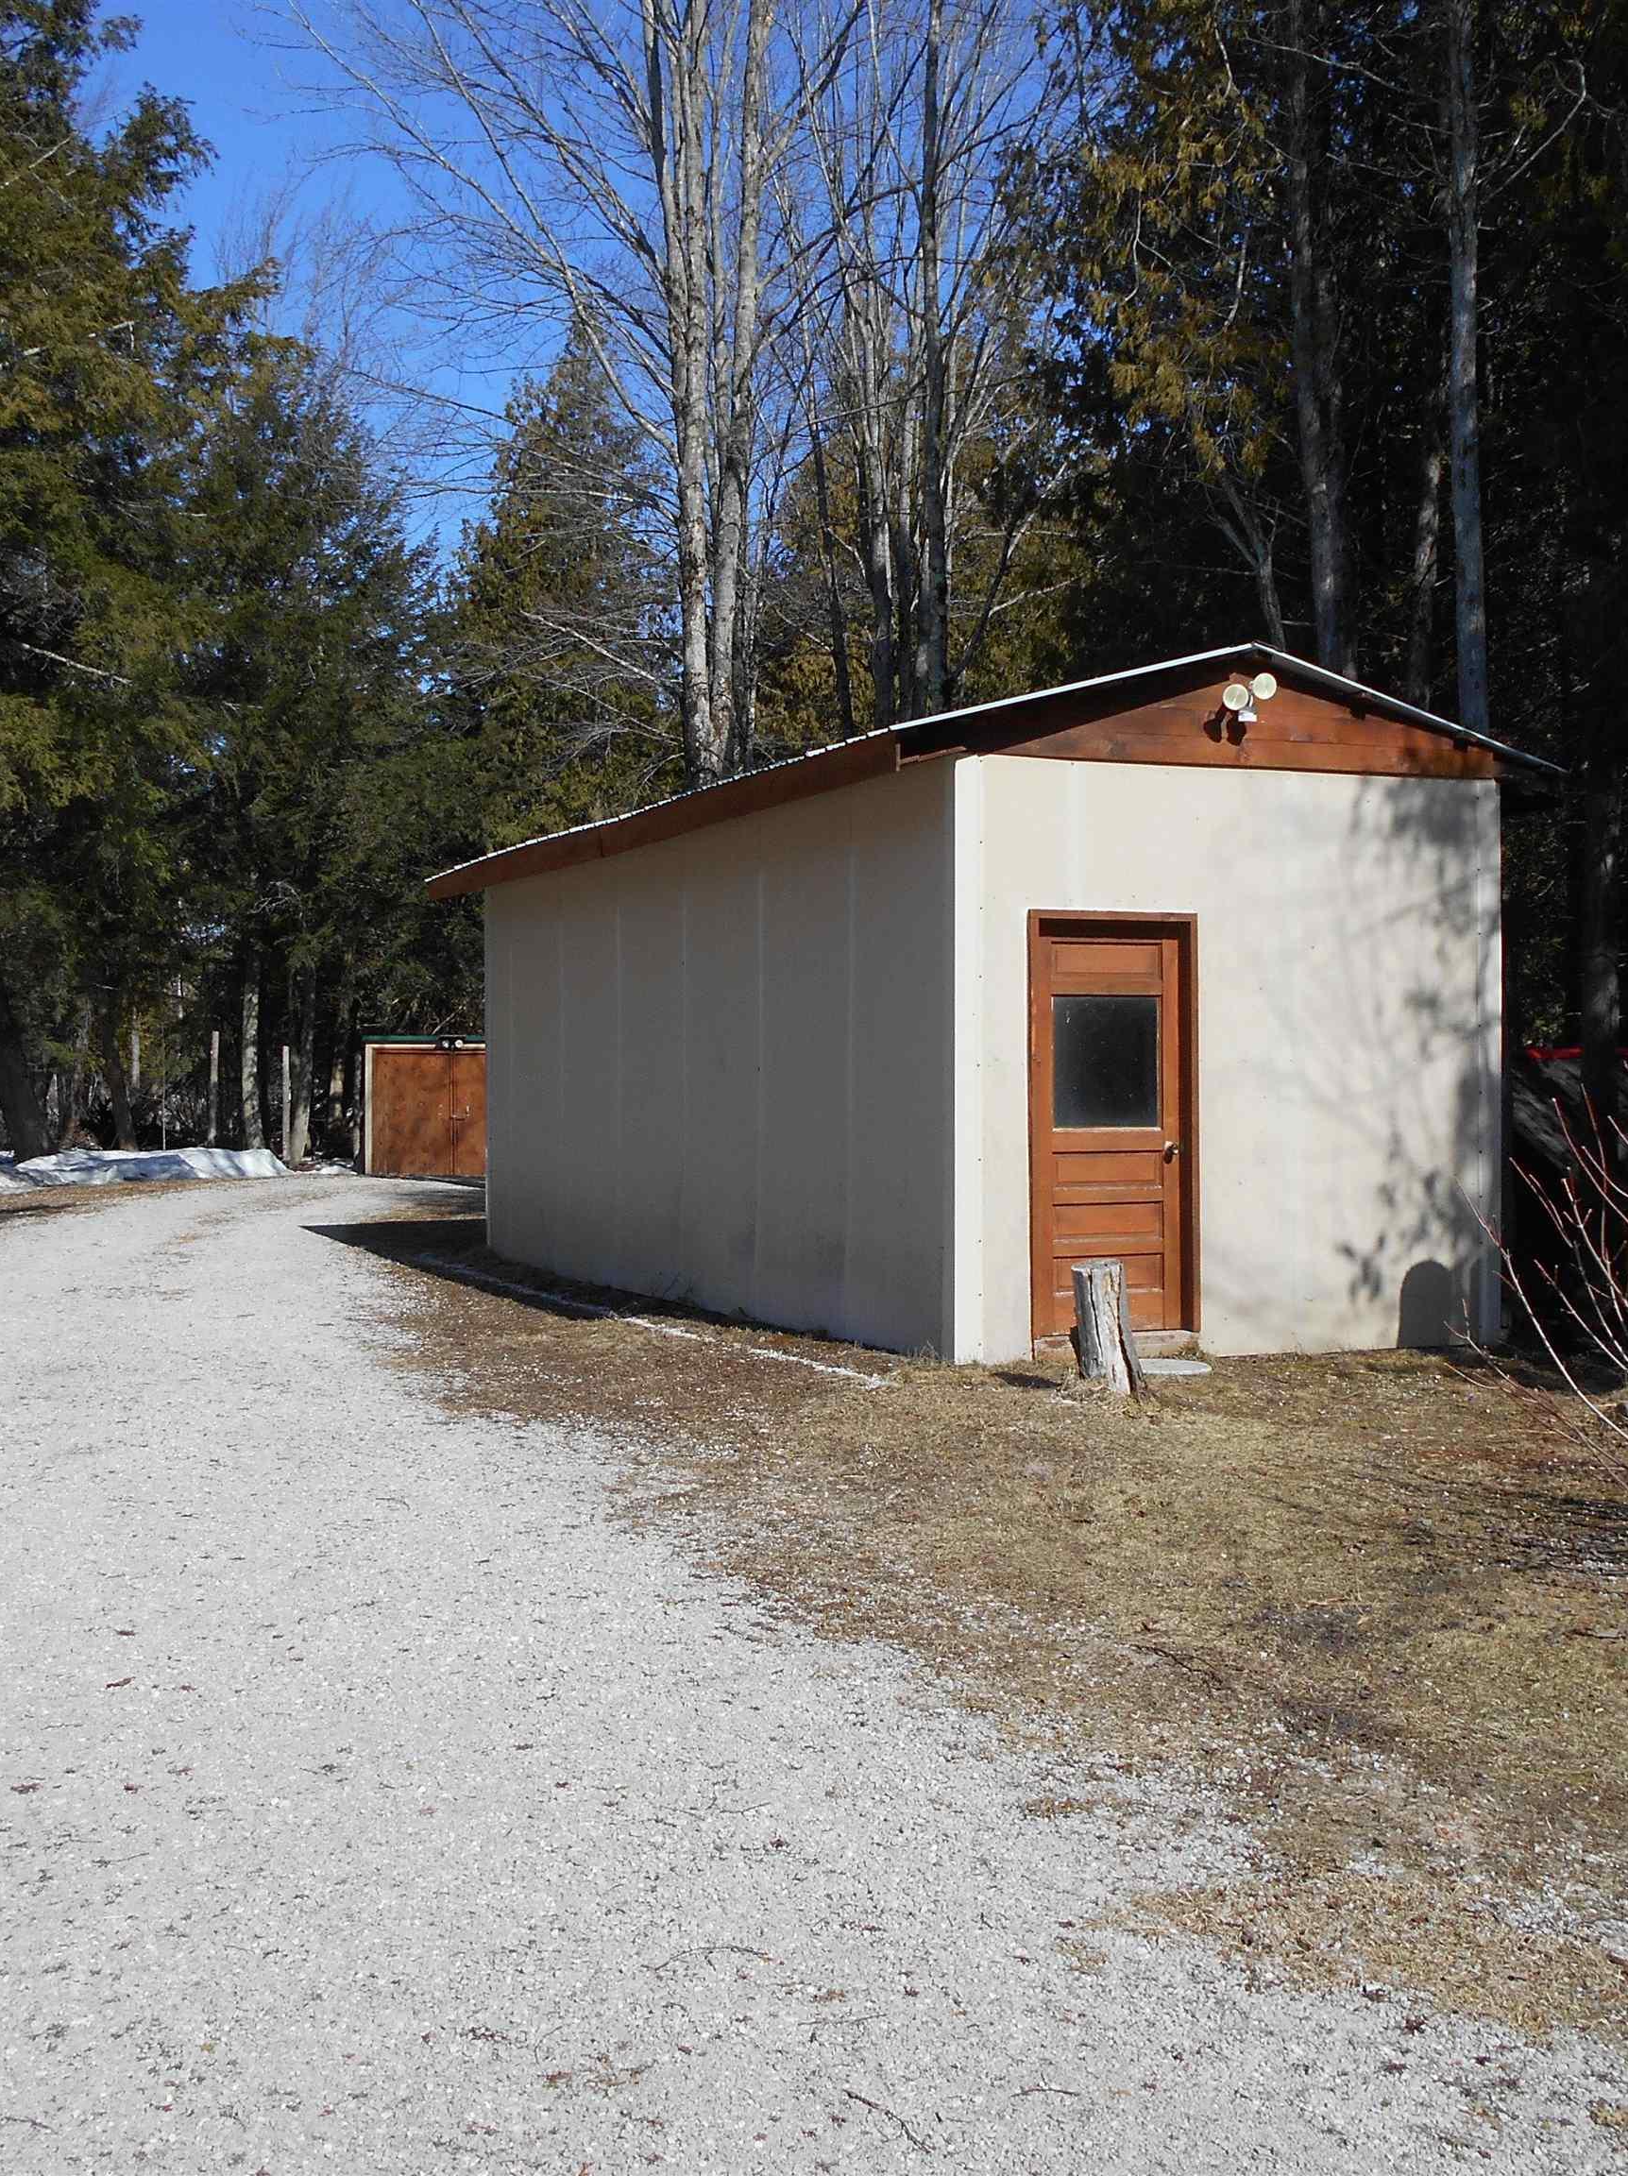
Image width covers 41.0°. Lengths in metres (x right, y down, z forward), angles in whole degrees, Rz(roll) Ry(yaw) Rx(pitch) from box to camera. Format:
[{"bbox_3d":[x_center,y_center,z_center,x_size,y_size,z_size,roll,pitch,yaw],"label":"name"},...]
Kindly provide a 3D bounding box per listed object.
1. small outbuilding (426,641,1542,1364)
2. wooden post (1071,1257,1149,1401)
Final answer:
[{"bbox_3d":[0.461,-0.450,14.947,4.004,3.582,8.607,-1,1,-24],"label":"small outbuilding"},{"bbox_3d":[1.355,1.100,9.980,0.340,0.580,0.330,0,1,0],"label":"wooden post"}]

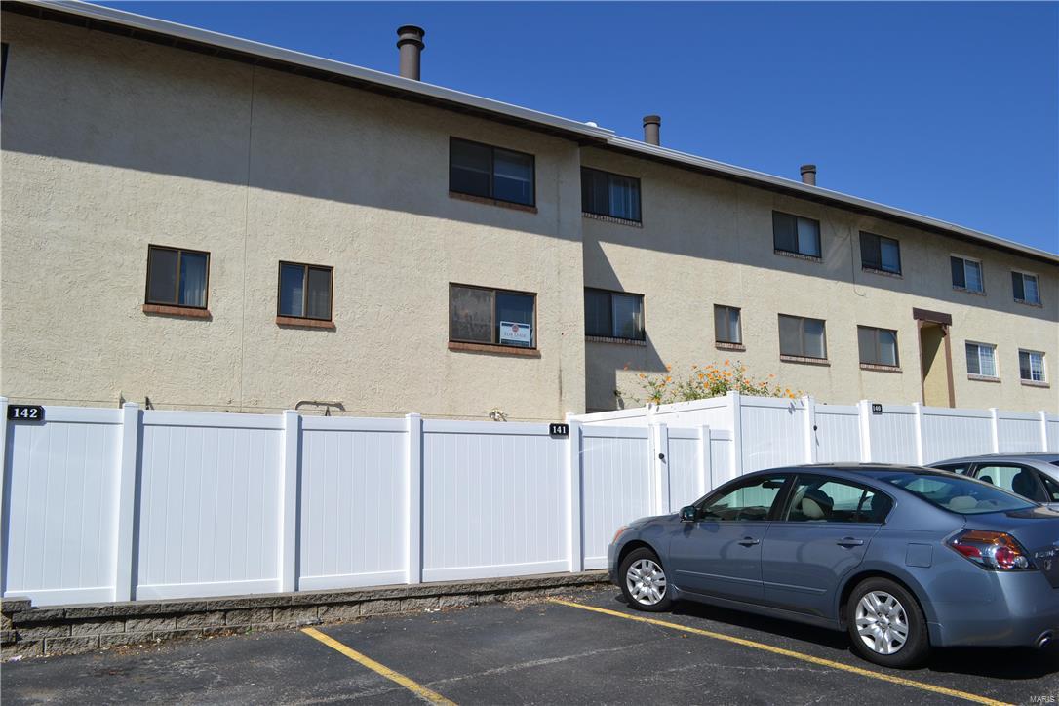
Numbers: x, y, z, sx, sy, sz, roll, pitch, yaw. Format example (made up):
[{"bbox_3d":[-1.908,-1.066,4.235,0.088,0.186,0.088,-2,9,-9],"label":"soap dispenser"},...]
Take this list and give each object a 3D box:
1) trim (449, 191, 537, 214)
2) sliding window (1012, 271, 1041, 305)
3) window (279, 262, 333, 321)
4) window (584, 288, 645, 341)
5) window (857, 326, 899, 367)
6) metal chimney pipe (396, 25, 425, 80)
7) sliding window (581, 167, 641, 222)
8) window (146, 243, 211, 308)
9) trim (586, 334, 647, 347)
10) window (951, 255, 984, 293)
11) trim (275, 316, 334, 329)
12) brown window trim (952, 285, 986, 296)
[{"bbox_3d":[-0.666,-2.751,14.656,1.853,0.110,0.110,5,-10,-31],"label":"trim"},{"bbox_3d":[16.947,-2.199,27.103,1.781,0.983,0.100,4,-9,-32],"label":"sliding window"},{"bbox_3d":[-3.581,-0.981,12.704,0.868,0.887,0.100,4,-9,-32],"label":"window"},{"bbox_3d":[1.816,-0.824,17.300,1.773,1.040,0.100,4,-9,-32],"label":"window"},{"bbox_3d":[9.689,-0.171,22.065,1.740,1.050,0.110,5,-10,-31],"label":"window"},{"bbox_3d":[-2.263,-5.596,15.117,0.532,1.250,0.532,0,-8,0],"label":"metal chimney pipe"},{"bbox_3d":[1.730,-3.487,17.537,1.847,1.031,0.100,4,-9,-31],"label":"sliding window"},{"bbox_3d":[-5.126,-1.092,11.590,0.838,0.882,0.100,4,-9,-31],"label":"window"},{"bbox_3d":[1.816,-0.233,17.166,1.826,0.116,0.130,4,-9,-32],"label":"trim"},{"bbox_3d":[13.885,-2.482,25.201,1.804,0.994,0.100,4,-9,-32],"label":"window"},{"bbox_3d":[-3.512,-0.464,12.453,0.927,0.103,0.100,4,-9,-31],"label":"trim"},{"bbox_3d":[13.598,-1.918,24.637,1.709,0.110,0.110,5,-10,-31],"label":"brown window trim"}]

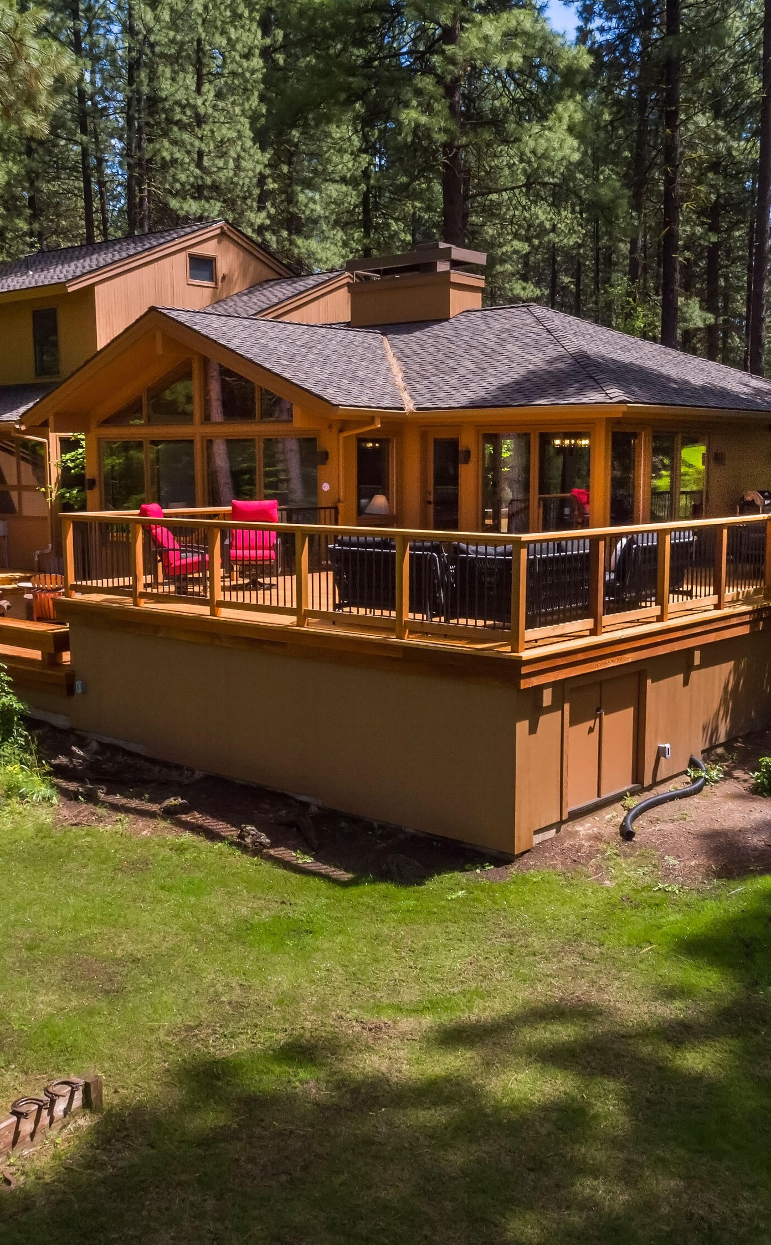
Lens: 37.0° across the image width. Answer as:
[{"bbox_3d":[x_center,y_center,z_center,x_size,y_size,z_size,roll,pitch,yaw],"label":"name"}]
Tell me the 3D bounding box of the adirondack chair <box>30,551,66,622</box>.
[{"bbox_3d":[-4.705,-0.342,15.963,0.750,0.950,0.880,-5,9,-31],"label":"adirondack chair"}]

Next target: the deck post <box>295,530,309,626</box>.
[{"bbox_3d":[-0.838,-0.436,11.492,0.090,0.950,0.090,7,10,40],"label":"deck post"}]

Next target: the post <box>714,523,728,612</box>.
[{"bbox_3d":[3.800,-0.615,12.968,0.090,0.960,0.090,8,11,43],"label":"post"}]

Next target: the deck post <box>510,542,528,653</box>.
[{"bbox_3d":[1.132,-0.214,9.748,0.090,0.950,0.090,7,10,40],"label":"deck post"}]

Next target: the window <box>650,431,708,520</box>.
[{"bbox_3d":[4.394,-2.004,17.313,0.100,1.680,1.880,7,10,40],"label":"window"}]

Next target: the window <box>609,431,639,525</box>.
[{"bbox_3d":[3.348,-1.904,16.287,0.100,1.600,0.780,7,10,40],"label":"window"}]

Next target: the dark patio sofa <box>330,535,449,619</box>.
[{"bbox_3d":[0.219,-0.507,12.309,1.460,0.850,0.800,7,11,43],"label":"dark patio sofa"}]

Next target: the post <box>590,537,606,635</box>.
[{"bbox_3d":[2.069,-0.356,11.196,0.090,0.960,0.090,8,11,43],"label":"post"}]

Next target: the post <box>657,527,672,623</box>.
[{"bbox_3d":[2.941,-0.486,12.087,0.090,0.960,0.090,8,11,43],"label":"post"}]

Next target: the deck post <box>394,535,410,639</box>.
[{"bbox_3d":[0.157,-0.325,10.679,0.090,0.950,0.090,7,10,40],"label":"deck post"}]

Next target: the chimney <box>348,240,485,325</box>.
[{"bbox_3d":[0.590,-6.464,22.470,2.650,1.450,1.170,7,10,40],"label":"chimney"}]

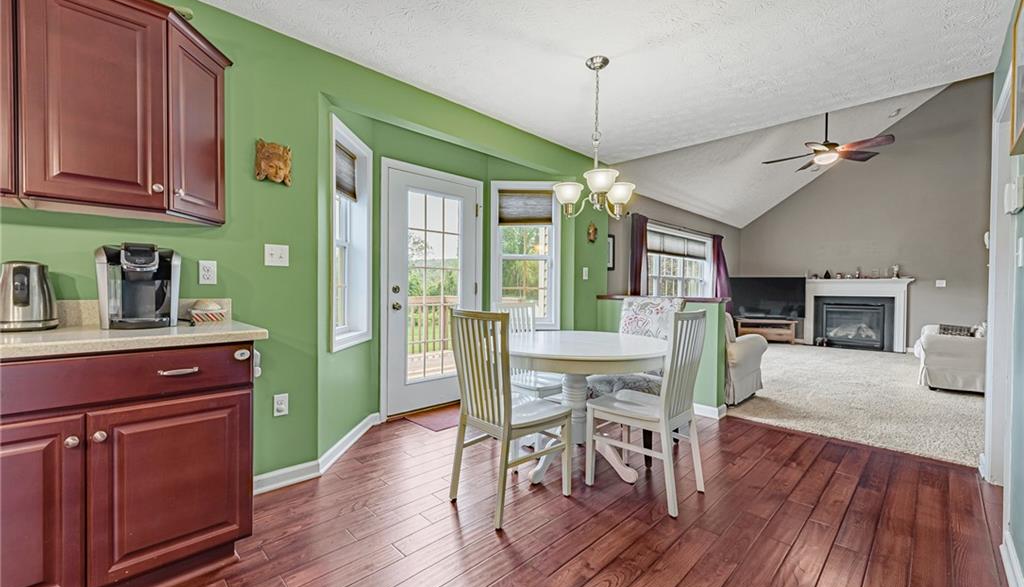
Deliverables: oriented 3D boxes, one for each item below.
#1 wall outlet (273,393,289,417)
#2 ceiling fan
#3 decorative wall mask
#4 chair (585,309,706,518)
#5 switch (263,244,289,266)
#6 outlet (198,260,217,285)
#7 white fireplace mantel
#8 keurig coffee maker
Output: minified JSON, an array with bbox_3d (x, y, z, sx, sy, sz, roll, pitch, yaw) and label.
[{"bbox_3d":[-1.242,0.604,2.146,0.071,0.115,0.012,0,1,-43],"label":"wall outlet"},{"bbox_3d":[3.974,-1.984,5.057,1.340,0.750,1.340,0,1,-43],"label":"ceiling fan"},{"bbox_3d":[-1.260,-0.694,2.108,0.158,0.210,0.065,0,1,-43],"label":"decorative wall mask"},{"bbox_3d":[0.738,0.584,2.205,0.515,0.985,0.440,1,1,44],"label":"chair"},{"bbox_3d":[-1.252,-0.201,2.121,0.114,0.115,0.012,0,1,-43],"label":"switch"},{"bbox_3d":[-1.487,-0.102,1.950,0.070,0.114,0.007,0,1,-43],"label":"outlet"},{"bbox_3d":[6.335,0.388,7.430,0.190,1.298,1.649,0,1,-43],"label":"white fireplace mantel"},{"bbox_3d":[-1.526,-0.030,1.639,0.250,0.337,0.290,0,1,-43],"label":"keurig coffee maker"}]

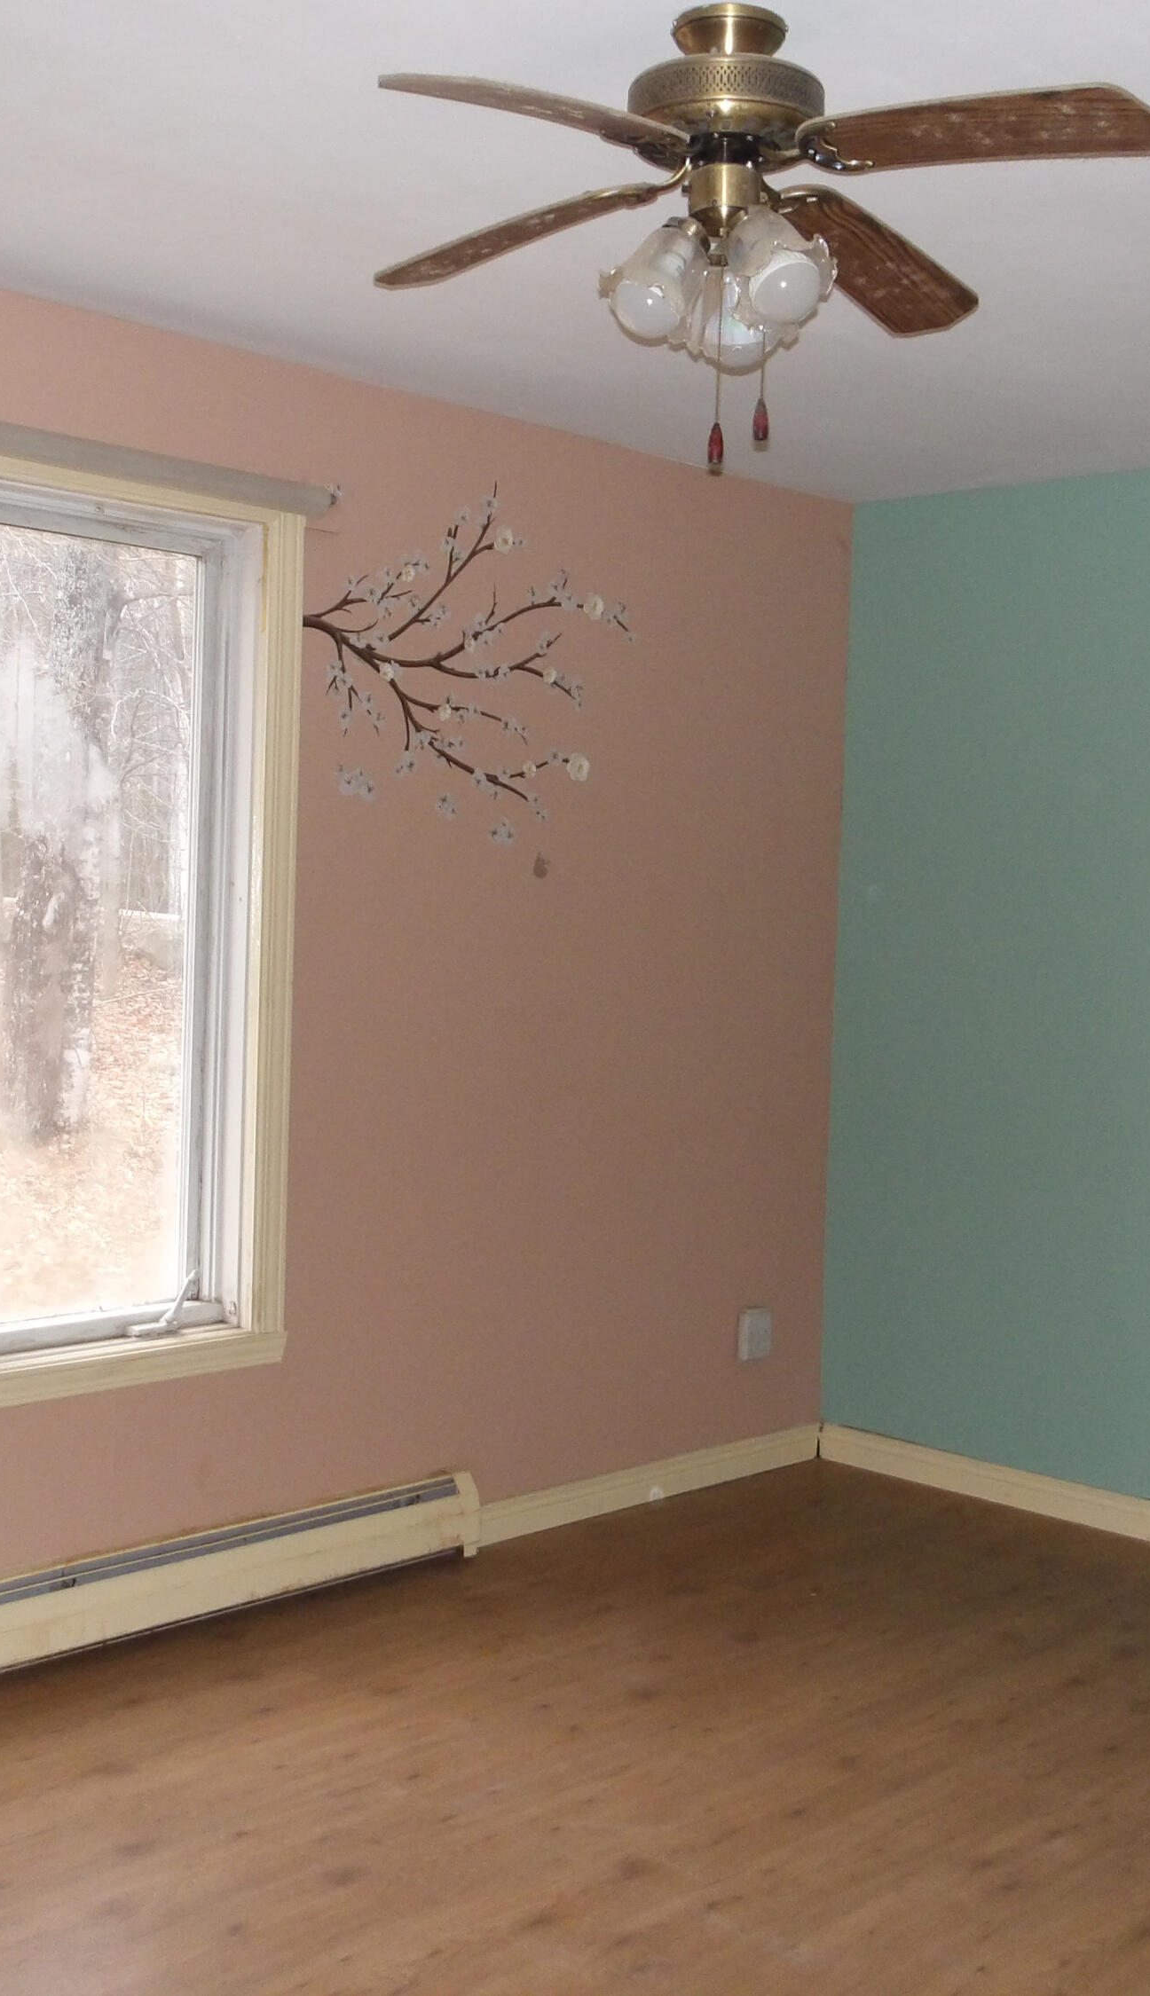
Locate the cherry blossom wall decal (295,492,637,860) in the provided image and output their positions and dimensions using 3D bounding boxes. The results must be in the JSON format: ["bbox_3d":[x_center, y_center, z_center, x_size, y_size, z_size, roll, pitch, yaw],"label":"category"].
[{"bbox_3d":[-0.198,-0.674,4.326,0.915,0.796,0.010,-1,4,-45],"label":"cherry blossom wall decal"}]

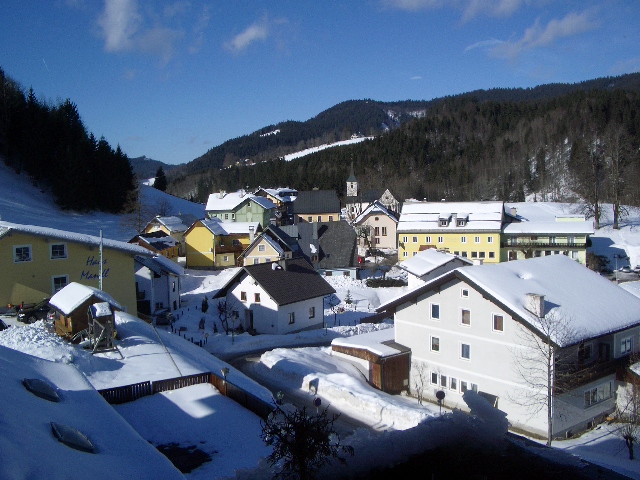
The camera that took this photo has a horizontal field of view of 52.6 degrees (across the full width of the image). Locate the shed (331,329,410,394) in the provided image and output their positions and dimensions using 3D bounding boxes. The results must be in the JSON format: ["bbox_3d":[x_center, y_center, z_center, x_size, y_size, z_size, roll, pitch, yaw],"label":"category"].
[{"bbox_3d":[4.889,10.034,54.821,5.600,3.200,5.600,-5,6,-44],"label":"shed"}]

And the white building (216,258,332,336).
[{"bbox_3d":[-5.640,6.591,81.232,10.300,7.300,11.200,2,5,35],"label":"white building"}]

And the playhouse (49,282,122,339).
[{"bbox_3d":[-15.094,4.627,41.491,3.300,3.200,3.600,-4,5,-36],"label":"playhouse"}]

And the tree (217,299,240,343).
[{"bbox_3d":[-10.205,8.692,71.861,2.600,4.100,2.600,-1,4,0],"label":"tree"}]

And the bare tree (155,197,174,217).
[{"bbox_3d":[-43.290,-9.112,179.796,5.200,6.000,5.200,-1,4,0],"label":"bare tree"}]

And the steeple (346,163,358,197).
[{"bbox_3d":[10.798,-20.101,215.000,3.800,11.400,3.800,0,5,8],"label":"steeple"}]

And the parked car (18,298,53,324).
[{"bbox_3d":[-22.310,5.829,52.945,1.800,1.620,4.350,3,5,44],"label":"parked car"}]

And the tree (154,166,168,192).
[{"bbox_3d":[-73.557,-27.793,299.576,6.300,12.500,6.300,-1,4,0],"label":"tree"}]

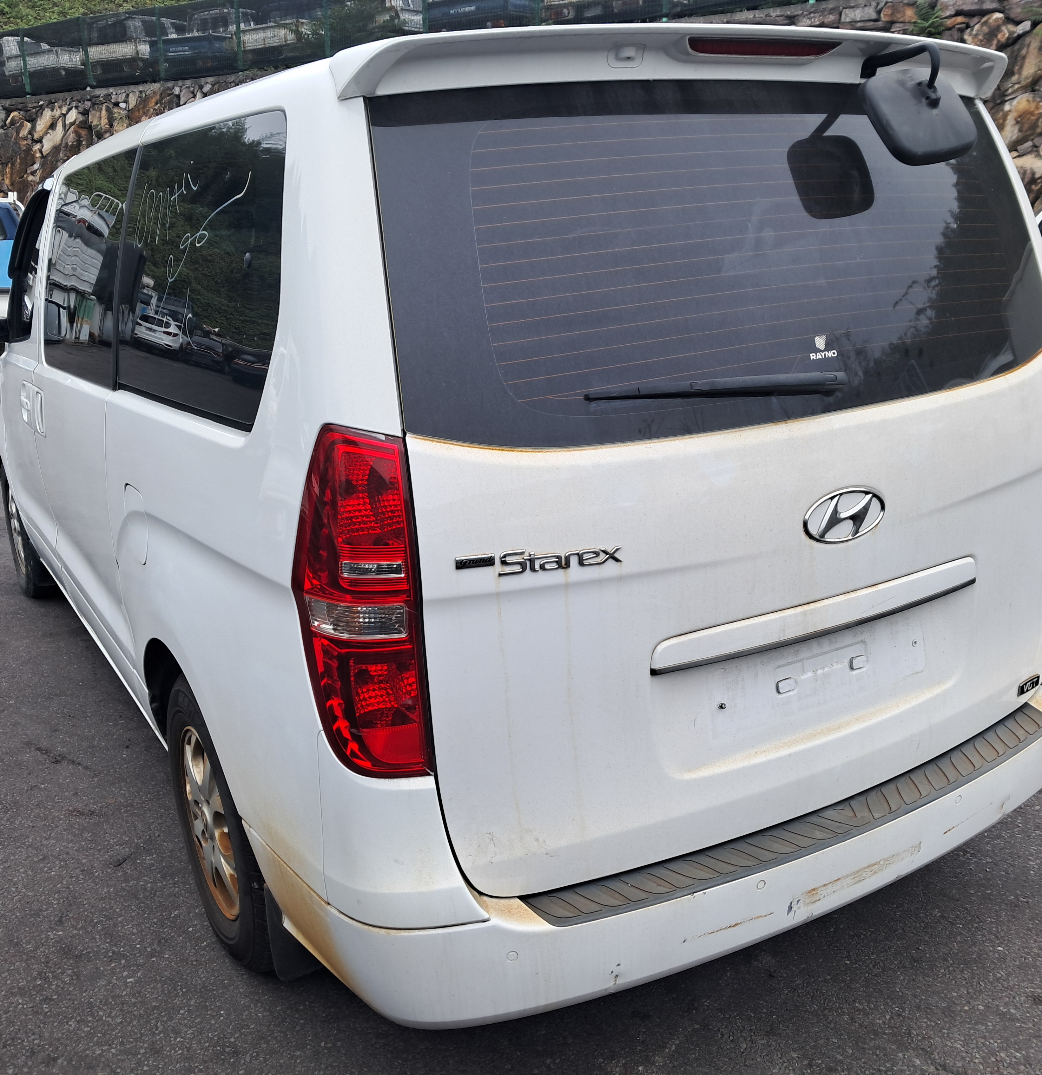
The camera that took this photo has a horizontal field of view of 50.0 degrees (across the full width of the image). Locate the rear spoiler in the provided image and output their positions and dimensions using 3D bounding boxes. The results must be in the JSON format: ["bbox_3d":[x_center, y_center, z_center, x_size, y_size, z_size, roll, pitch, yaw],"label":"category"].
[{"bbox_3d":[0.377,-0.804,1.899,1.460,0.130,0.270,-12,18,-28],"label":"rear spoiler"}]

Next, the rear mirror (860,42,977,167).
[{"bbox_3d":[0.694,-0.768,1.940,0.200,0.199,0.177,-26,-2,-26],"label":"rear mirror"}]

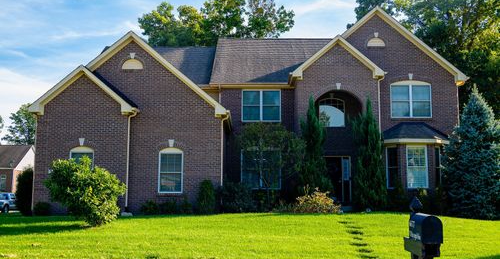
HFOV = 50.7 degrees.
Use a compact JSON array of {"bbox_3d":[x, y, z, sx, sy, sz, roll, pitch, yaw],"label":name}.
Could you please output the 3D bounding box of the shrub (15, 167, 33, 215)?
[{"bbox_3d":[-8.455,2.335,19.915,0.875,1.799,0.875,0,-7,1],"label":"shrub"}]

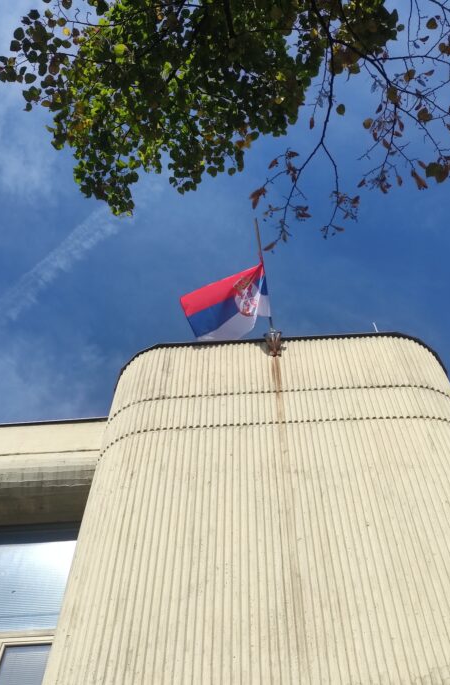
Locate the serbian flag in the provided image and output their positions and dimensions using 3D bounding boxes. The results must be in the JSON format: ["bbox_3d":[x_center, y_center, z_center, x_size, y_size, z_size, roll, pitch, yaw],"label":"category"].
[{"bbox_3d":[0.122,-0.538,10.367,1.450,1.050,0.380,-23,-17,4],"label":"serbian flag"}]

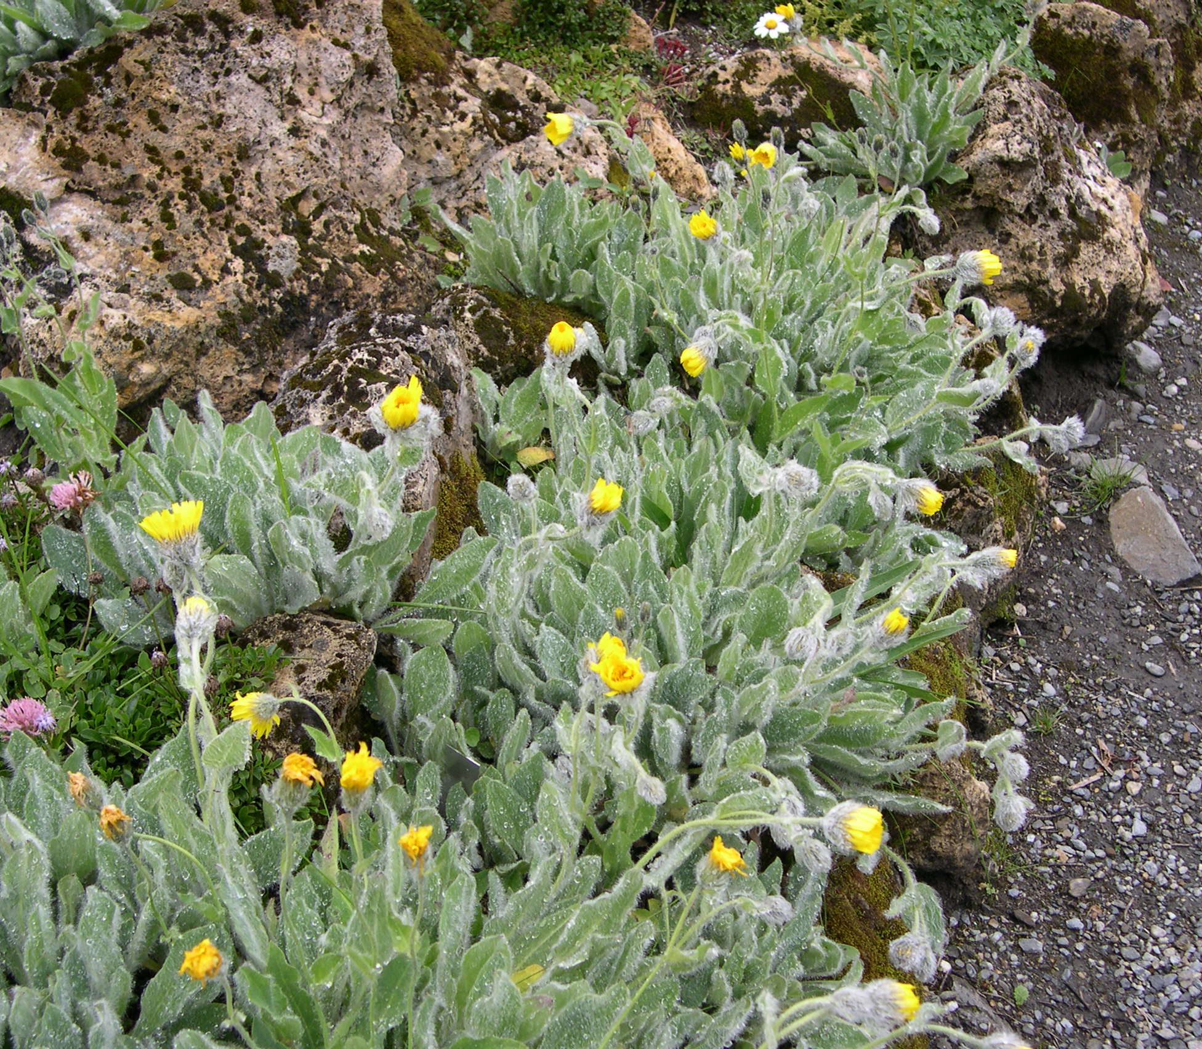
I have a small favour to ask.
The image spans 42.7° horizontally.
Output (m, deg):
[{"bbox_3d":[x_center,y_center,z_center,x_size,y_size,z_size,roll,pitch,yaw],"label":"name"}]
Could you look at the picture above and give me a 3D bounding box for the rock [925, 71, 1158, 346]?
[{"bbox_3d":[0.567,-0.409,2.000,0.290,0.250,0.250,0,43,0],"label":"rock"}]

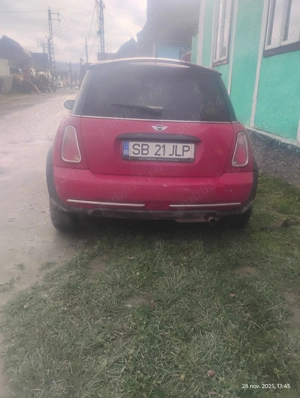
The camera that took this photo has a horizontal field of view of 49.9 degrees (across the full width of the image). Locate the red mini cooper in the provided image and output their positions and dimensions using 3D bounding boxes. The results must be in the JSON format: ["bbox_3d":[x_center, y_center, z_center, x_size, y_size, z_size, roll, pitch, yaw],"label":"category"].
[{"bbox_3d":[-0.090,-0.885,3.900,1.700,1.410,3.630,1,21,-6],"label":"red mini cooper"}]

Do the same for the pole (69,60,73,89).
[{"bbox_3d":[-21.231,-33.304,86.403,0.500,7.010,0.400,1,20,0],"label":"pole"}]

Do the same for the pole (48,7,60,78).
[{"bbox_3d":[-9.634,-14.919,32.548,1.250,7.730,0.450,1,20,0],"label":"pole"}]

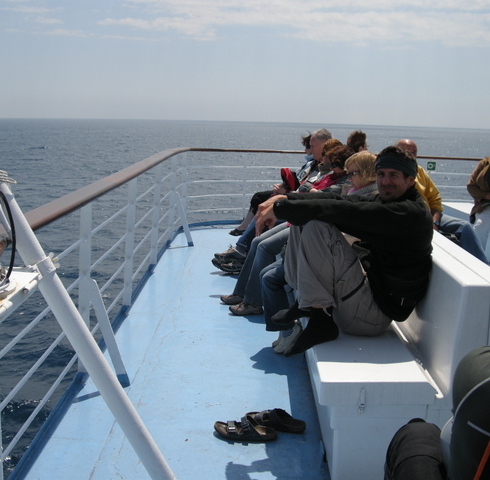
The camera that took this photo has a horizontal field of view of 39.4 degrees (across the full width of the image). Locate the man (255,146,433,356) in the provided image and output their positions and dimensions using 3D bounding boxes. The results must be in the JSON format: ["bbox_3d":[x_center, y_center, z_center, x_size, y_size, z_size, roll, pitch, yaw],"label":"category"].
[{"bbox_3d":[0.447,0.012,3.232,0.820,0.910,0.540,-1,10,-10],"label":"man"}]

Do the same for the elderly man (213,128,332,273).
[{"bbox_3d":[0.272,-0.337,6.138,1.100,1.310,0.520,1,10,0],"label":"elderly man"}]

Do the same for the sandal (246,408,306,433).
[{"bbox_3d":[0.139,0.824,3.175,0.275,0.080,0.105,5,11,18],"label":"sandal"}]

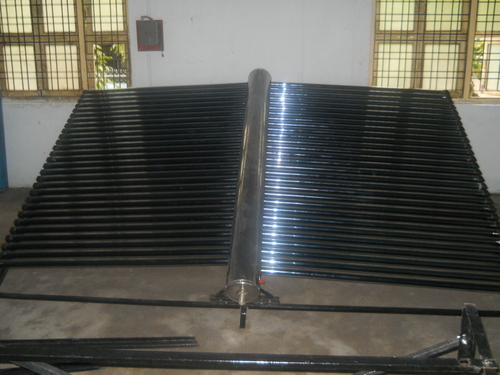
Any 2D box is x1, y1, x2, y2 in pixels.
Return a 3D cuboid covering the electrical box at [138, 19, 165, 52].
[{"bbox_3d":[-1.201,-1.838,6.450,0.315,0.375,0.120,1,14,2],"label":"electrical box"}]

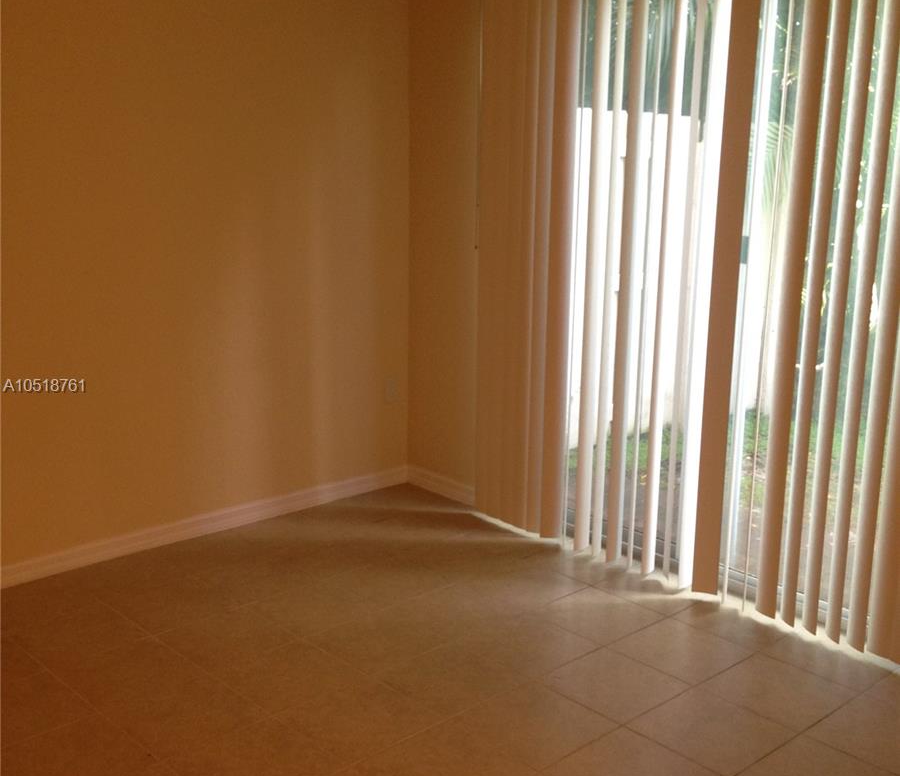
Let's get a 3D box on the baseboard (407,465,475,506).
[{"bbox_3d":[-0.026,0.427,4.984,0.016,0.078,0.458,-11,17,-42],"label":"baseboard"}]

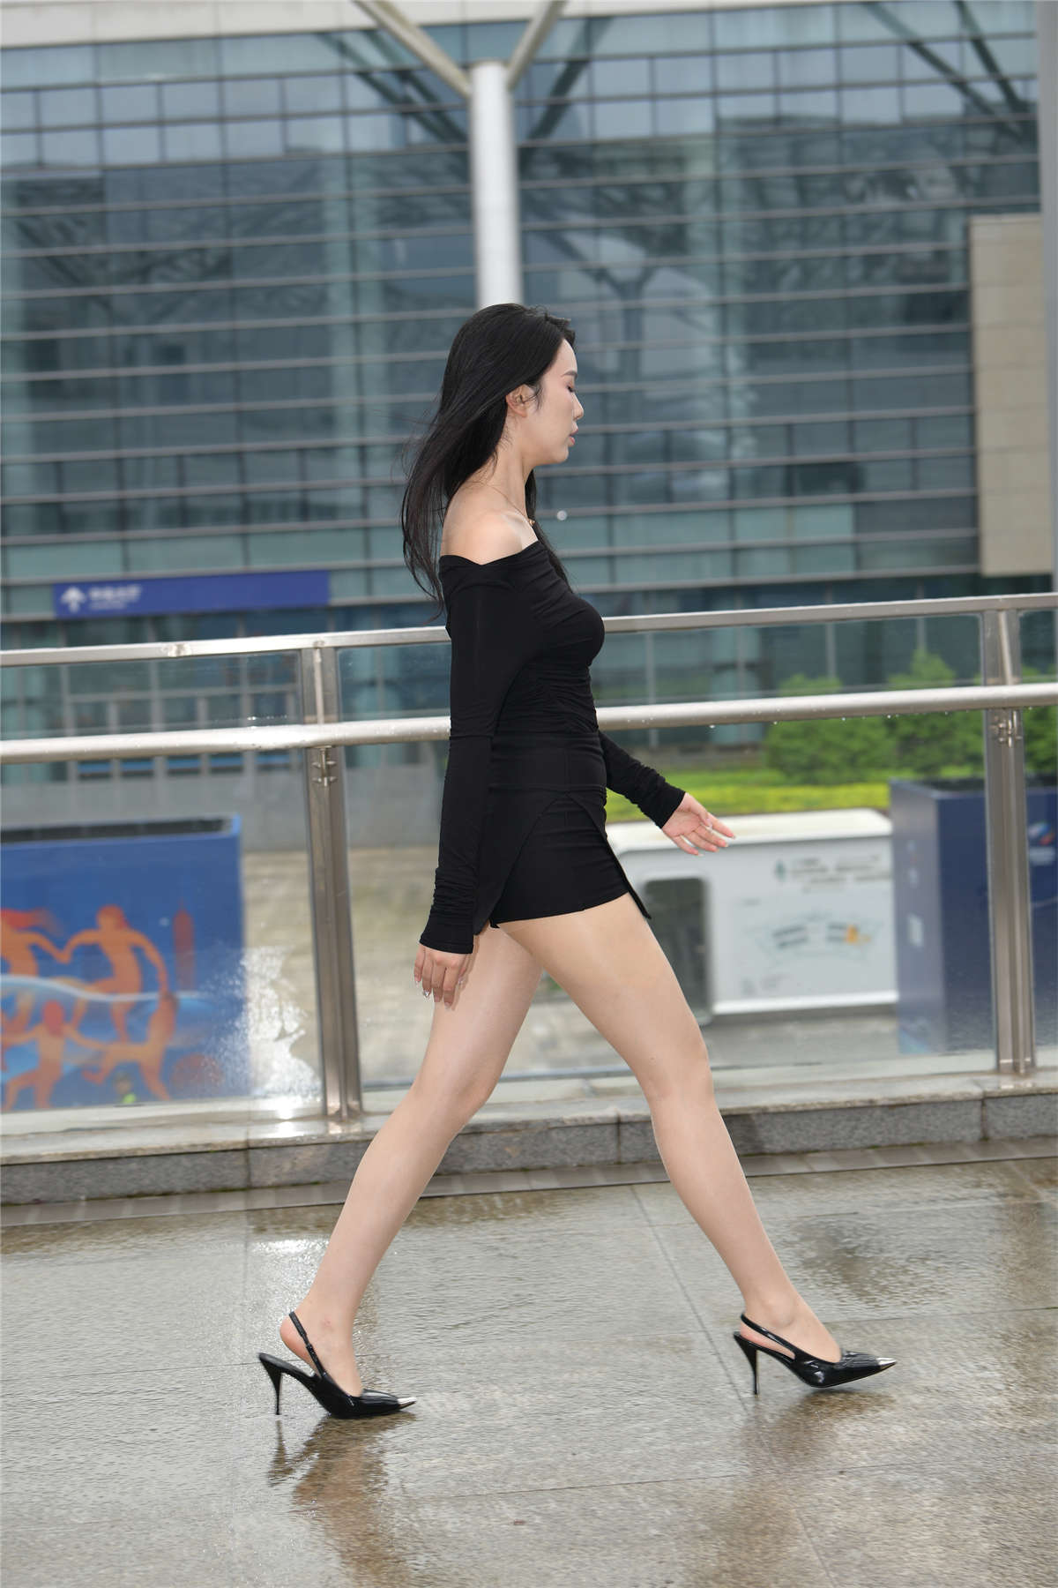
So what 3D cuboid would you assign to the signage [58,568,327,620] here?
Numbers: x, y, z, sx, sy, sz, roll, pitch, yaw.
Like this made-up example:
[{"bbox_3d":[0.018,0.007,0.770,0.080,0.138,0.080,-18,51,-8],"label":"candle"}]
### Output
[{"bbox_3d":[-8.284,-4.915,76.000,6.800,0.840,0.200,-3,5,-1],"label":"signage"}]

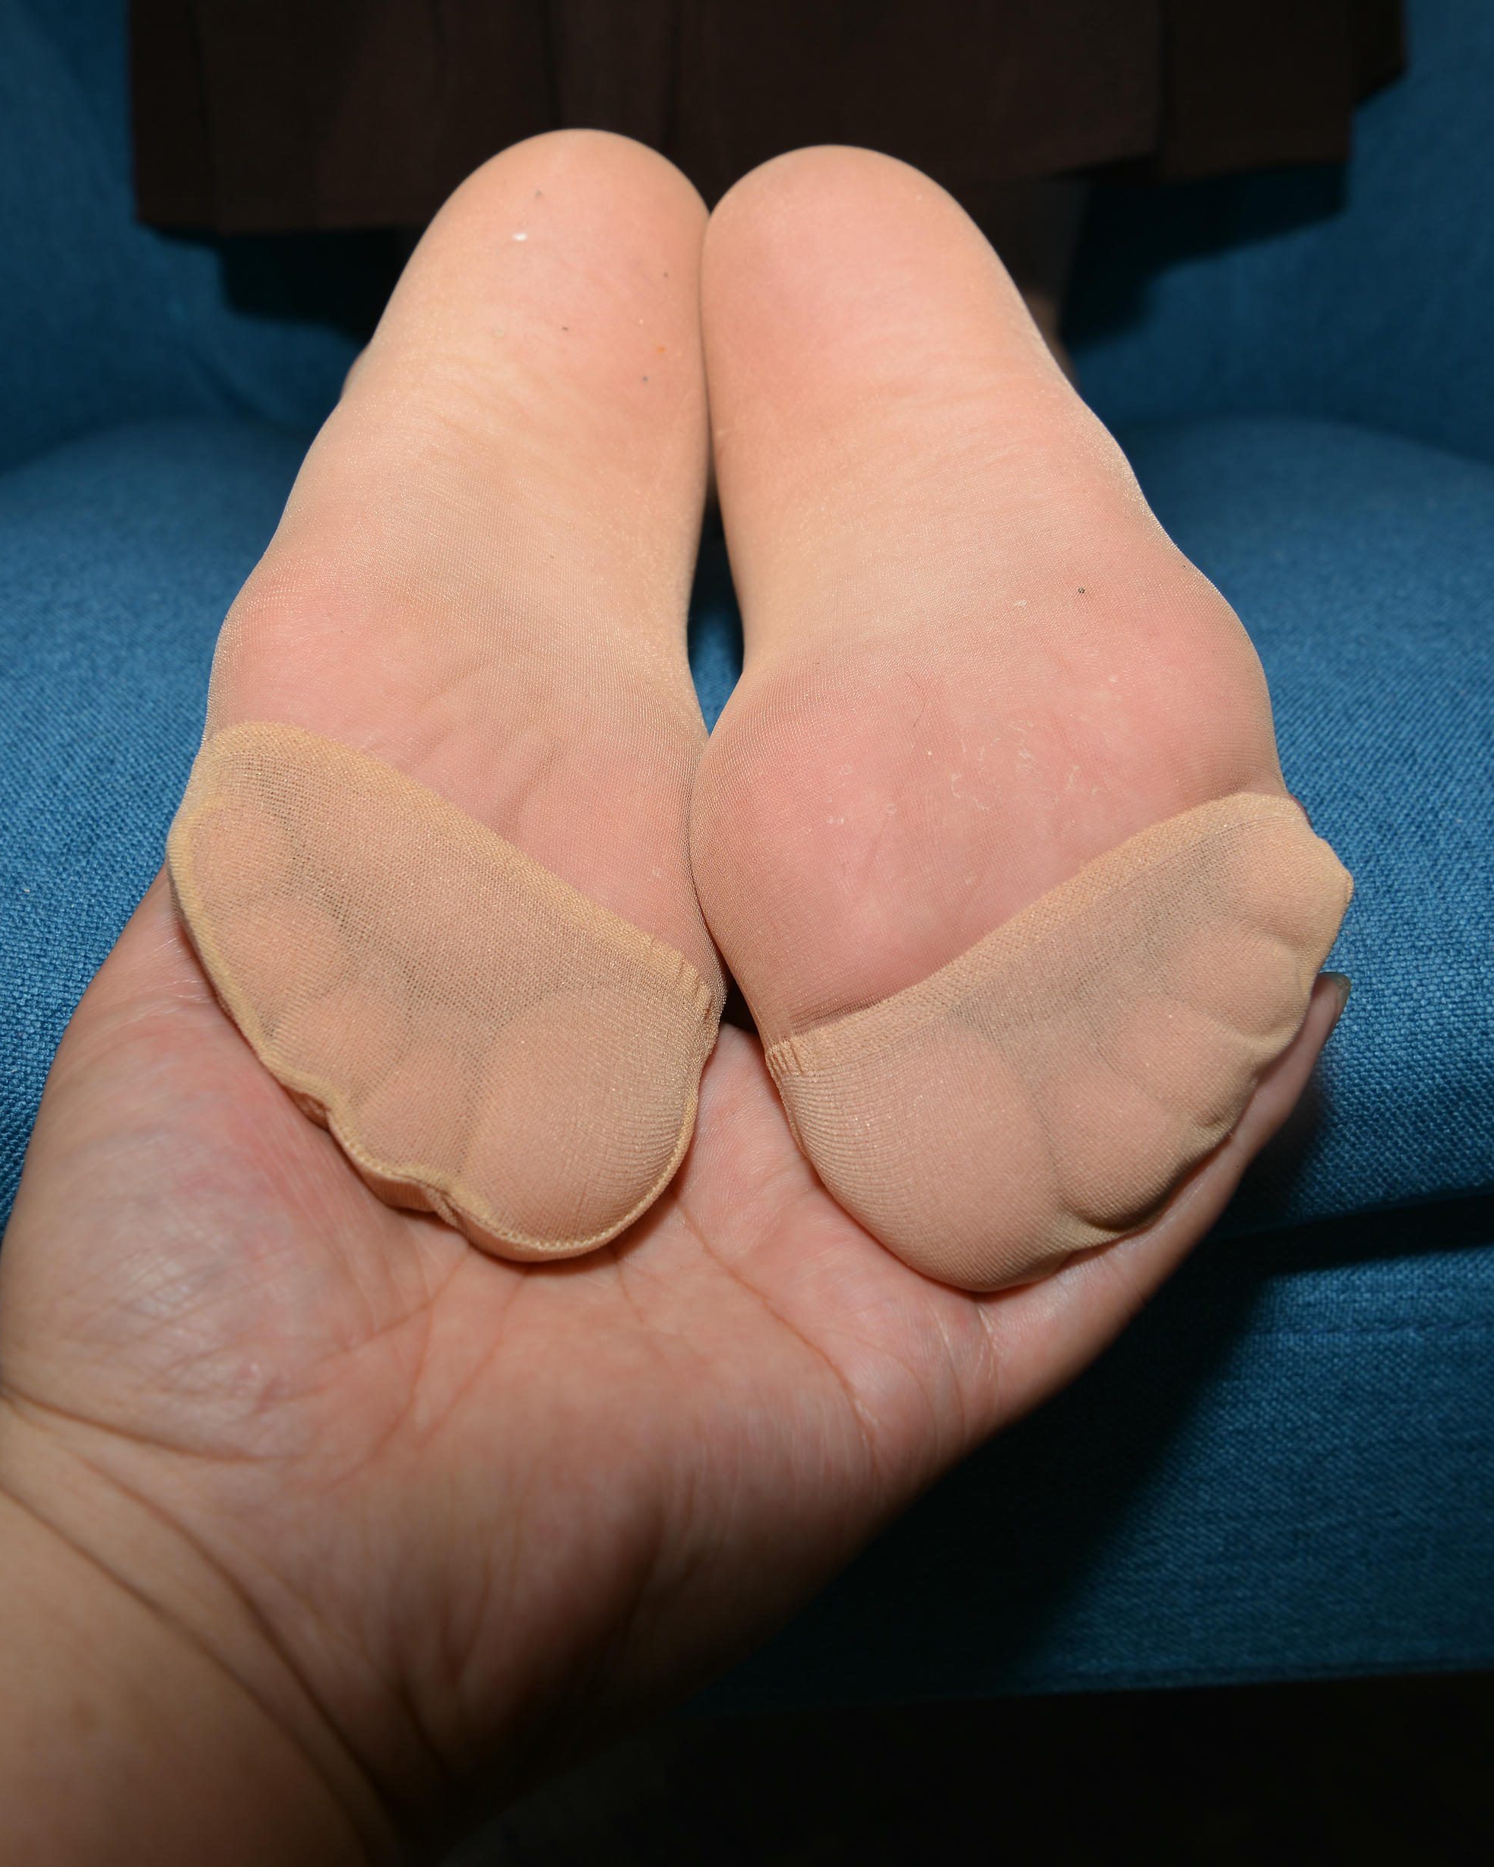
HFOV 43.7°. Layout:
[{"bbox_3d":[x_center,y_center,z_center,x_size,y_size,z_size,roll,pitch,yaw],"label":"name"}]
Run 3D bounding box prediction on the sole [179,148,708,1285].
[{"bbox_3d":[-0.043,-0.034,0.333,0.090,0.066,0.225,5,60,-5],"label":"sole"}]

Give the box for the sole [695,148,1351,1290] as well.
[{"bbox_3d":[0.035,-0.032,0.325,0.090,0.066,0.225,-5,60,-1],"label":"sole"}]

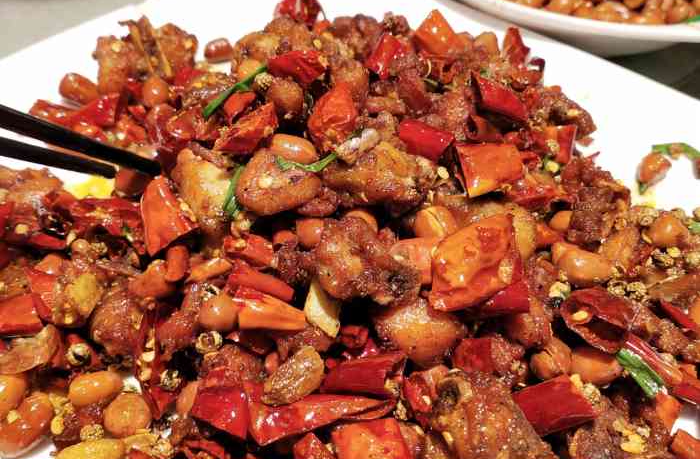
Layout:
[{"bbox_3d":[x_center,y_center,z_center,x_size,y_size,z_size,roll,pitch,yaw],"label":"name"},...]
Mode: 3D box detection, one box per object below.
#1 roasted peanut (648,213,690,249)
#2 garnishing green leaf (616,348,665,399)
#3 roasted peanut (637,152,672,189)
[{"bbox_3d":[0.096,0.001,0.243,0.013,0.010,0.010,11,43,12],"label":"roasted peanut"},{"bbox_3d":[0.072,0.036,0.203,0.004,0.003,0.015,-33,61,-4],"label":"garnishing green leaf"},{"bbox_3d":[0.099,-0.019,0.264,0.010,0.010,0.015,31,54,30],"label":"roasted peanut"}]

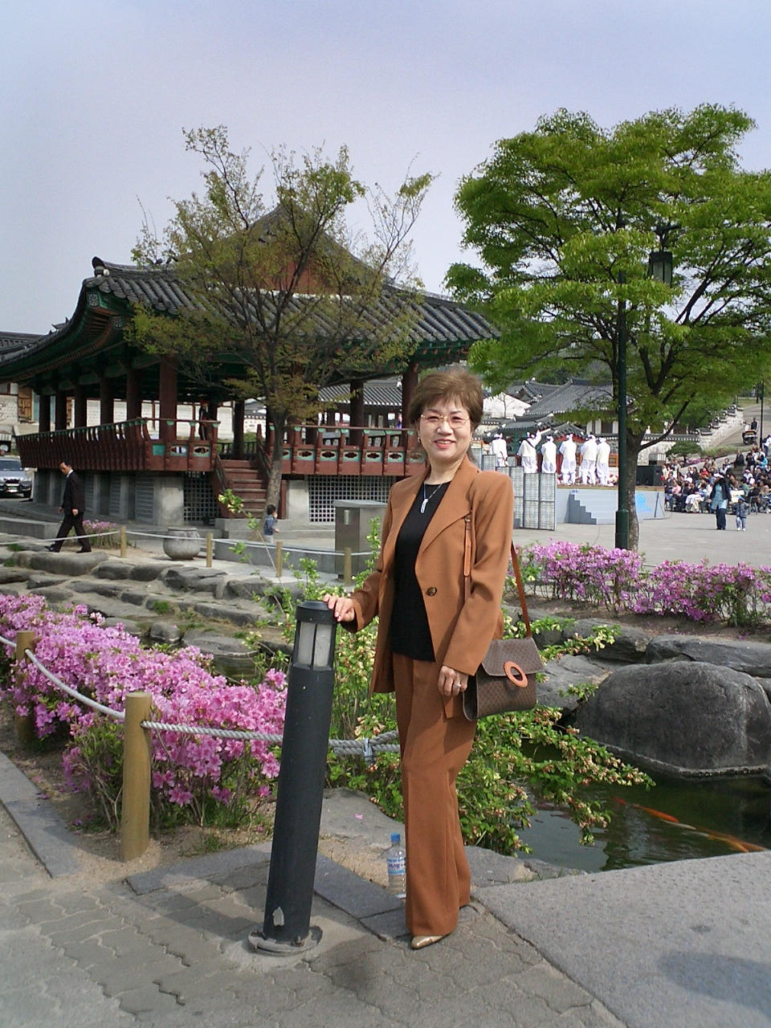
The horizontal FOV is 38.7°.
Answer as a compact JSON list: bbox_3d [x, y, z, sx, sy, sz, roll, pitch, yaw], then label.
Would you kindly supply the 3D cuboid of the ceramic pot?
[{"bbox_3d":[-3.532,0.496,19.100,0.650,0.570,0.650,0,2,0],"label":"ceramic pot"}]

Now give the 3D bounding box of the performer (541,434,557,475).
[{"bbox_3d":[5.280,-1.725,35.500,0.560,1.630,0.420,0,2,-12],"label":"performer"}]

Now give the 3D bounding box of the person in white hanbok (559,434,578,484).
[{"bbox_3d":[6.069,-1.827,36.500,0.540,1.660,0.420,0,2,-18],"label":"person in white hanbok"}]

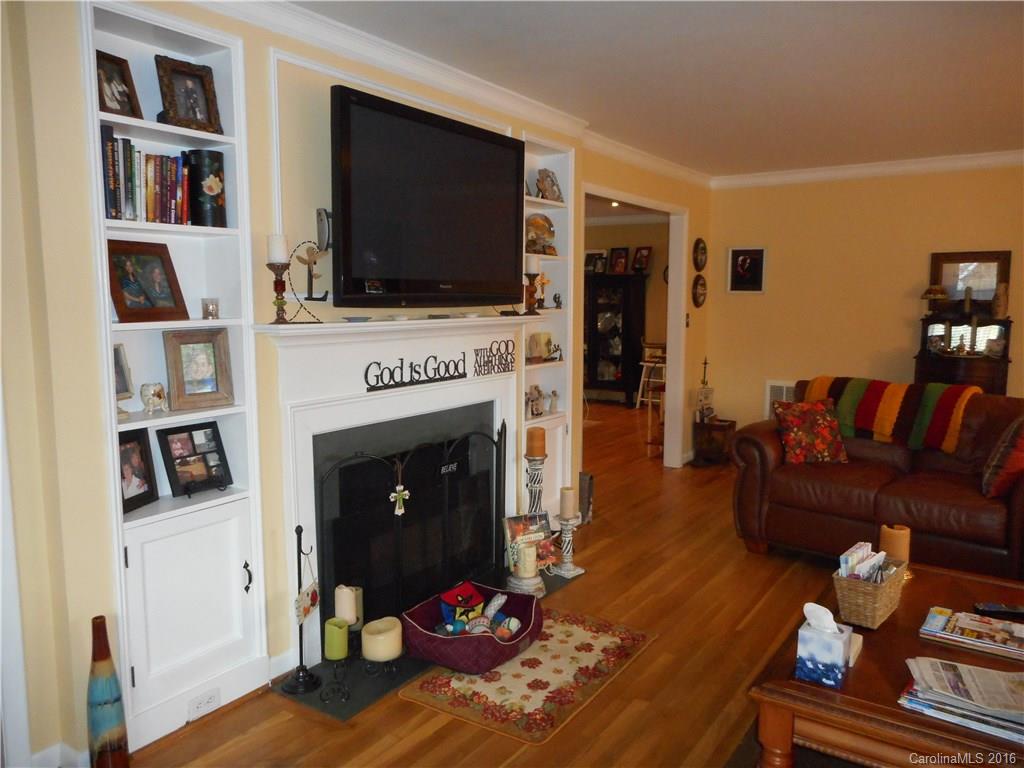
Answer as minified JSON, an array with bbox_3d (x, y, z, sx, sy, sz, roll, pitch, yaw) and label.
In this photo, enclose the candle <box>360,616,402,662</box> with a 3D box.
[{"bbox_3d":[-0.514,0.995,2.901,0.160,0.125,0.160,0,7,-2],"label":"candle"}]

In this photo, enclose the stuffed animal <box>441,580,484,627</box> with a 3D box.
[{"bbox_3d":[-0.209,0.945,3.155,0.155,0.160,0.140,-3,7,-25],"label":"stuffed animal"}]

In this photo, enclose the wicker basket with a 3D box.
[{"bbox_3d":[1.121,0.645,2.301,0.128,0.142,0.258,6,9,40],"label":"wicker basket"}]

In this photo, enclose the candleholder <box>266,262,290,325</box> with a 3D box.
[{"bbox_3d":[-0.817,-0.316,2.590,0.082,0.210,0.082,5,8,35],"label":"candleholder"}]

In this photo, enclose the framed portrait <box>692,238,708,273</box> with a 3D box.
[{"bbox_3d":[1.611,-1.101,6.328,0.030,0.289,0.260,5,8,35],"label":"framed portrait"}]

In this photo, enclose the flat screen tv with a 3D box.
[{"bbox_3d":[-0.312,-0.740,3.212,0.080,0.792,1.190,5,8,35],"label":"flat screen tv"}]

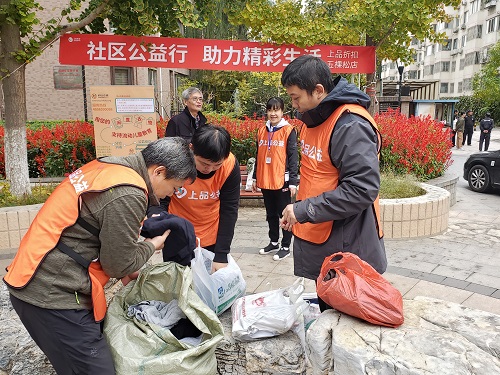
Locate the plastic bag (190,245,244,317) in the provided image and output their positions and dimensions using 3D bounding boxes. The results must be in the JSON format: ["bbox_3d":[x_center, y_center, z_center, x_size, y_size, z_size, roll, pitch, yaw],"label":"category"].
[{"bbox_3d":[-0.143,0.406,1.655,0.240,0.270,0.170,-8,13,-36],"label":"plastic bag"}]

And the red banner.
[{"bbox_3d":[-0.364,-1.987,5.642,4.720,0.430,0.030,-1,11,-7],"label":"red banner"}]

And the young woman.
[{"bbox_3d":[0.259,-0.065,3.754,0.480,1.610,0.310,4,11,18],"label":"young woman"}]

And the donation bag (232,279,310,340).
[{"bbox_3d":[0.077,0.496,1.489,0.280,0.190,0.210,2,11,8],"label":"donation bag"}]

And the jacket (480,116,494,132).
[{"bbox_3d":[10.544,-2.797,16.671,0.620,0.700,0.320,6,12,29],"label":"jacket"}]

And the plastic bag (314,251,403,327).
[{"bbox_3d":[0.443,0.412,1.504,0.330,0.250,0.230,1,11,6],"label":"plastic bag"}]

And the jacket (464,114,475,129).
[{"bbox_3d":[10.537,-3.168,18.026,0.520,0.700,0.320,-1,11,-3],"label":"jacket"}]

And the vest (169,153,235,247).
[{"bbox_3d":[-0.228,0.053,1.802,0.390,0.540,0.260,2,39,11],"label":"vest"}]

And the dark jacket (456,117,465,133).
[{"bbox_3d":[9.401,-2.814,16.770,0.340,0.720,0.460,5,12,23],"label":"dark jacket"}]

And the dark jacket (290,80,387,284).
[{"bbox_3d":[0.407,-0.044,1.671,0.390,0.860,0.480,-4,11,-20],"label":"dark jacket"}]

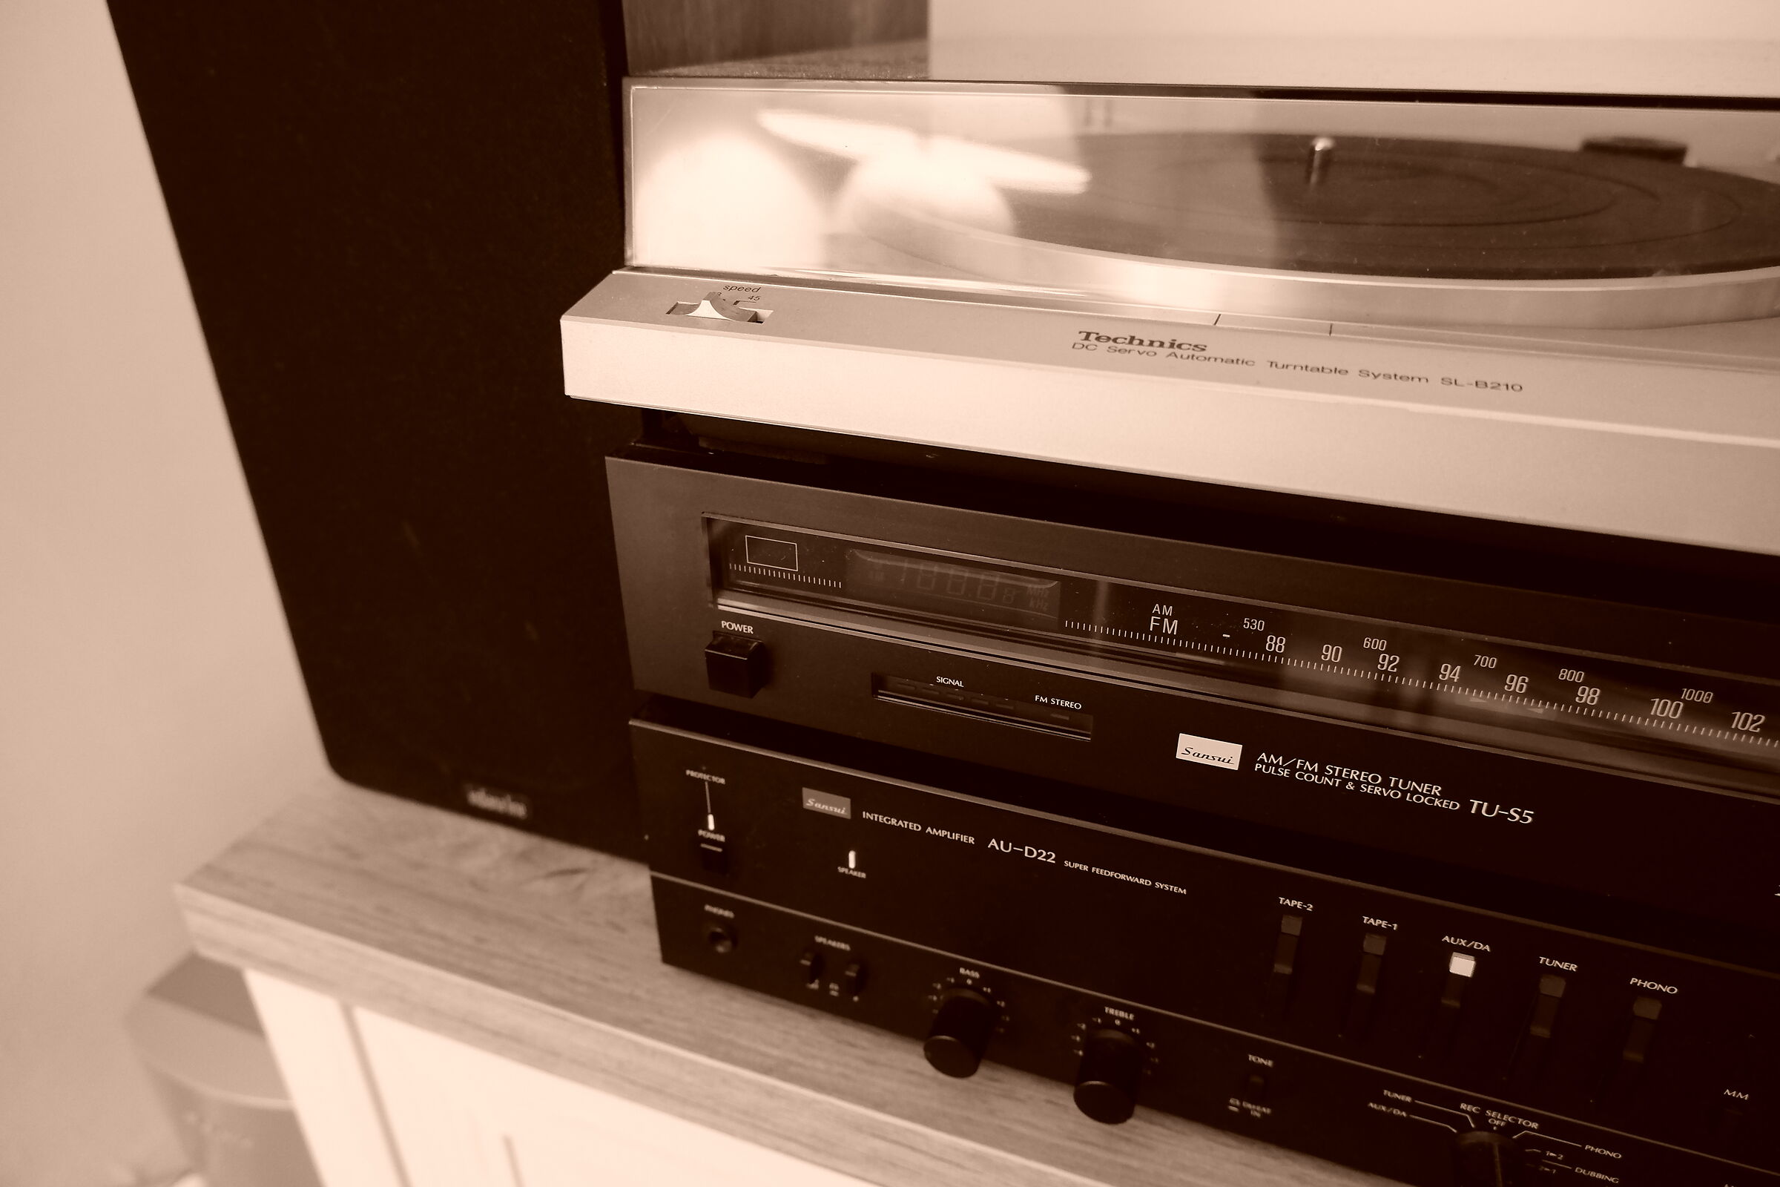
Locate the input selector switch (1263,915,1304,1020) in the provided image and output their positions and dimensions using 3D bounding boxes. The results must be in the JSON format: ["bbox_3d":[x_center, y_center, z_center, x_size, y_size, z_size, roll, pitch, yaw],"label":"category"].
[{"bbox_3d":[0.103,0.099,0.299,0.005,0.032,0.006,10,30,17],"label":"input selector switch"}]

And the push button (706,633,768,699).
[{"bbox_3d":[-0.043,0.020,0.316,0.014,0.013,0.009,10,30,17],"label":"push button"}]

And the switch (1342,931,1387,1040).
[{"bbox_3d":[0.122,0.102,0.293,0.005,0.032,0.006,10,30,17],"label":"switch"}]

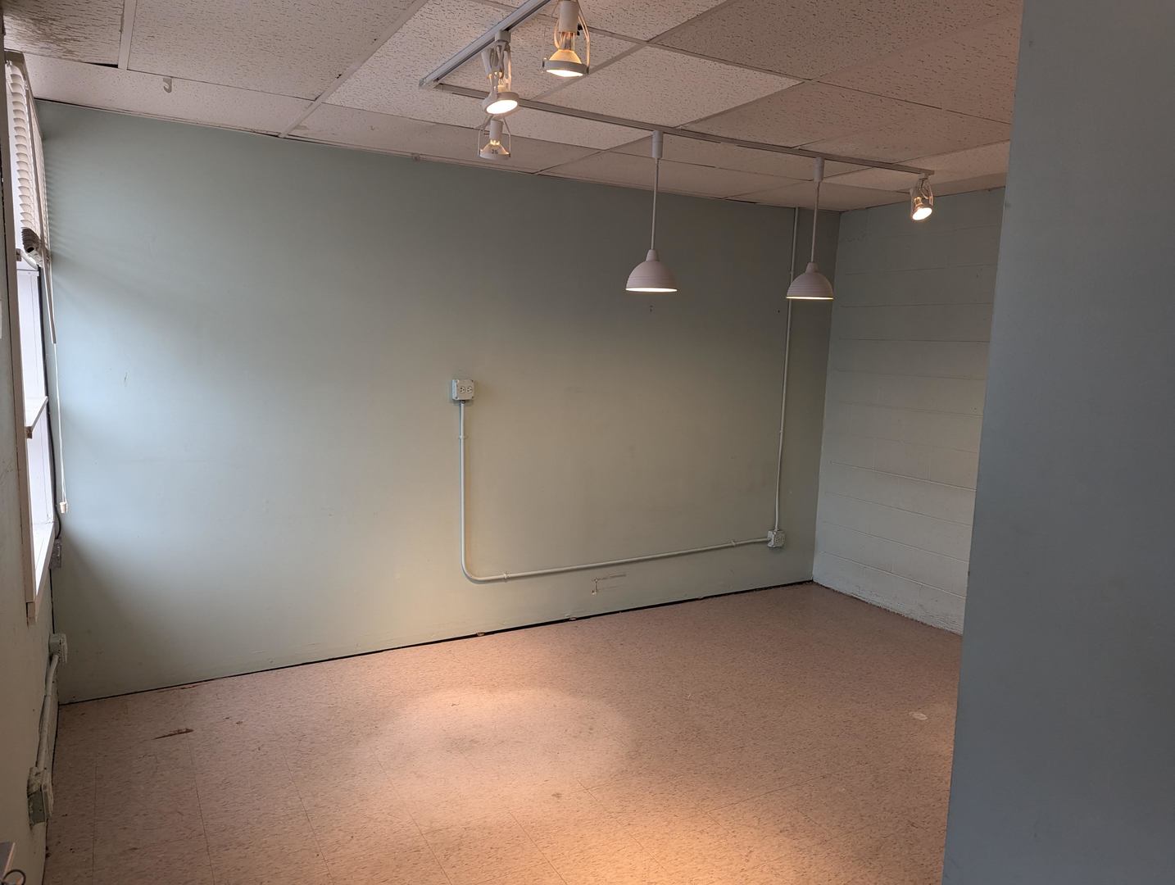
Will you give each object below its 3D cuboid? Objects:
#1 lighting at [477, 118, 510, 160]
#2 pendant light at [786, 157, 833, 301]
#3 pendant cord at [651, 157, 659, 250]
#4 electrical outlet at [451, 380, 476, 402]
[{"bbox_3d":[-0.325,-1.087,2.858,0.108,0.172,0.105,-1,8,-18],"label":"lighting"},{"bbox_3d":[1.007,-0.942,3.605,0.200,0.608,0.200,-3,9,-30],"label":"pendant light"},{"bbox_3d":[0.266,-0.943,3.220,0.009,0.362,0.009,-3,9,-30],"label":"pendant cord"},{"bbox_3d":[-0.623,-0.263,4.101,0.102,0.102,0.054,-3,9,-30],"label":"electrical outlet"}]

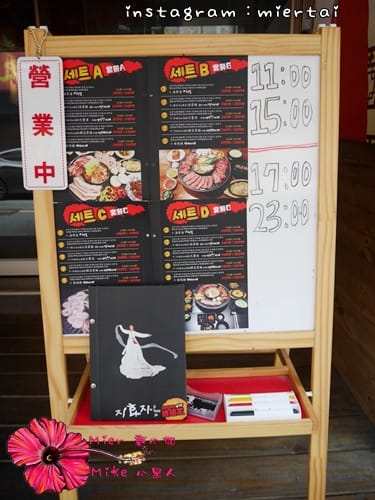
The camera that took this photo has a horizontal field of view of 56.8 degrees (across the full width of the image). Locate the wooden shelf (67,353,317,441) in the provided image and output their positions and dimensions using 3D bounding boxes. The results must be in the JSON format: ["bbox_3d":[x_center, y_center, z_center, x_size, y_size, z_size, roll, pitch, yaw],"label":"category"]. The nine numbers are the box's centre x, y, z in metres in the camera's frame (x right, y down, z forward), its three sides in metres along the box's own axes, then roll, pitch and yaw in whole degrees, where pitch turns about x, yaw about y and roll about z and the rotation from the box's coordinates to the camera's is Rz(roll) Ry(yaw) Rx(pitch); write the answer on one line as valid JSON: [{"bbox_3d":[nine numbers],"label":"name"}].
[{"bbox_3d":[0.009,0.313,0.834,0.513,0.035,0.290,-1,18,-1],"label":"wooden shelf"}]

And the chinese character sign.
[{"bbox_3d":[-0.285,-0.246,0.685,0.087,0.254,0.006,0,7,-1],"label":"chinese character sign"}]

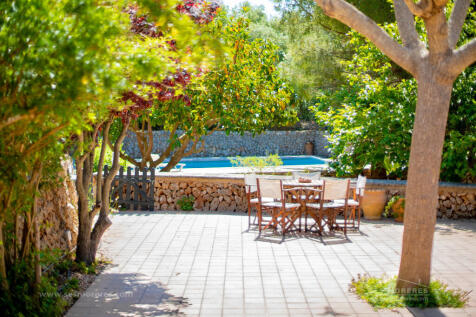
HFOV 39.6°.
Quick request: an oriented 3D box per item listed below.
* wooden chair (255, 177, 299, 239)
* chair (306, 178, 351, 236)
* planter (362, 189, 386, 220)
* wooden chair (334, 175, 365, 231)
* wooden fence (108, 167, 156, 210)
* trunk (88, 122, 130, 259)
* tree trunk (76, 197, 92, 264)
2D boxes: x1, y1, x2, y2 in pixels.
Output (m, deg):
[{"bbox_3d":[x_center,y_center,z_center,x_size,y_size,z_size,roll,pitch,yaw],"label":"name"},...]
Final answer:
[{"bbox_3d":[0.668,0.769,10.779,0.540,0.880,0.530,3,5,39],"label":"wooden chair"},{"bbox_3d":[1.438,0.778,10.644,0.540,0.880,0.530,-1,4,-22],"label":"chair"},{"bbox_3d":[2.490,0.849,12.227,0.450,0.540,0.450,0,4,0],"label":"planter"},{"bbox_3d":[1.850,0.744,11.188,0.530,0.880,0.540,0,4,-1],"label":"wooden chair"},{"bbox_3d":[-2.155,0.621,13.234,1.010,0.870,0.070,0,4,7],"label":"wooden fence"},{"bbox_3d":[-1.650,0.426,8.493,0.500,1.850,0.360,0,4,0],"label":"trunk"},{"bbox_3d":[-1.960,0.921,8.504,0.190,0.860,0.200,0,4,0],"label":"tree trunk"}]

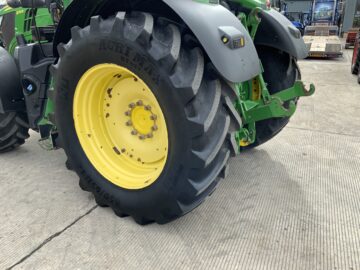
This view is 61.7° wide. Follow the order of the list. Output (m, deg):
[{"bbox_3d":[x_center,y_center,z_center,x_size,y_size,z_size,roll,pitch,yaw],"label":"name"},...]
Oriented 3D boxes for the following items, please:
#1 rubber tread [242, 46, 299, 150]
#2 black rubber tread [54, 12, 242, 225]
[{"bbox_3d":[0.739,-0.723,4.455,1.890,1.840,0.640,11,22,32],"label":"rubber tread"},{"bbox_3d":[-0.395,-0.159,2.829,1.890,1.840,0.640,11,22,32],"label":"black rubber tread"}]

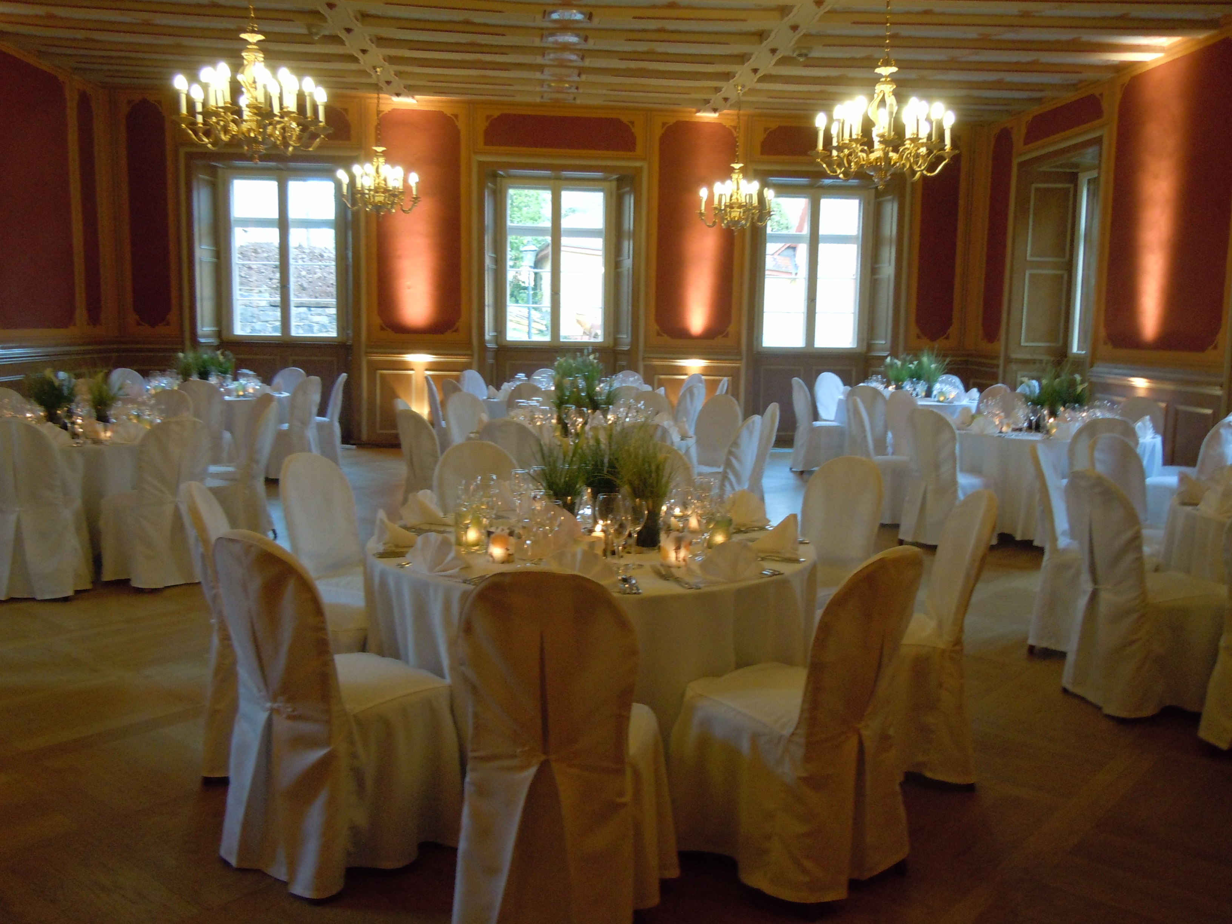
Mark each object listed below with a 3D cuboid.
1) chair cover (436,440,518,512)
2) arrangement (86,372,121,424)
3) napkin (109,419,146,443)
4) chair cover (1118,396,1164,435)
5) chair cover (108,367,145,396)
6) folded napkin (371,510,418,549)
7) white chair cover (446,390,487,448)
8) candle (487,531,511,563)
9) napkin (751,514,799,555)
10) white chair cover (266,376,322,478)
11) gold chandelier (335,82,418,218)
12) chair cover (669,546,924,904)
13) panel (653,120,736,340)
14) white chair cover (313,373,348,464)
[{"bbox_3d":[-0.559,0.417,4.722,0.420,0.970,0.540,-2,8,-22],"label":"chair cover"},{"bbox_3d":[-3.414,-0.405,7.113,0.240,0.389,0.240,1,7,0],"label":"arrangement"},{"bbox_3d":[-3.007,-0.194,6.589,0.200,0.130,0.145,-3,8,-28],"label":"napkin"},{"bbox_3d":[4.339,-0.063,9.132,0.570,0.965,0.480,-5,9,-39],"label":"chair cover"},{"bbox_3d":[-4.635,-0.430,10.481,0.540,0.970,0.420,5,9,28],"label":"chair cover"},{"bbox_3d":[-0.769,0.229,3.724,0.145,0.125,0.180,-1,8,-13],"label":"folded napkin"},{"bbox_3d":[-0.961,-0.022,7.784,0.540,0.949,0.420,7,10,41],"label":"white chair cover"},{"bbox_3d":[-0.387,0.279,3.523,0.074,0.092,0.074,1,8,0],"label":"candle"},{"bbox_3d":[0.539,0.239,3.600,0.152,0.122,0.183,3,7,13],"label":"napkin"},{"bbox_3d":[-3.073,-0.326,10.018,0.560,0.965,0.455,5,8,25],"label":"white chair cover"},{"bbox_3d":[-2.448,-3.284,11.079,0.850,1.475,0.850,1,7,0],"label":"gold chandelier"},{"bbox_3d":[0.503,0.652,2.976,0.480,0.965,0.570,-4,9,-36],"label":"chair cover"},{"bbox_3d":[0.962,-2.770,12.833,0.954,2.578,0.050,0,7,-5],"label":"panel"},{"bbox_3d":[-3.061,-0.421,11.031,0.570,0.970,0.450,-1,7,-14],"label":"white chair cover"}]

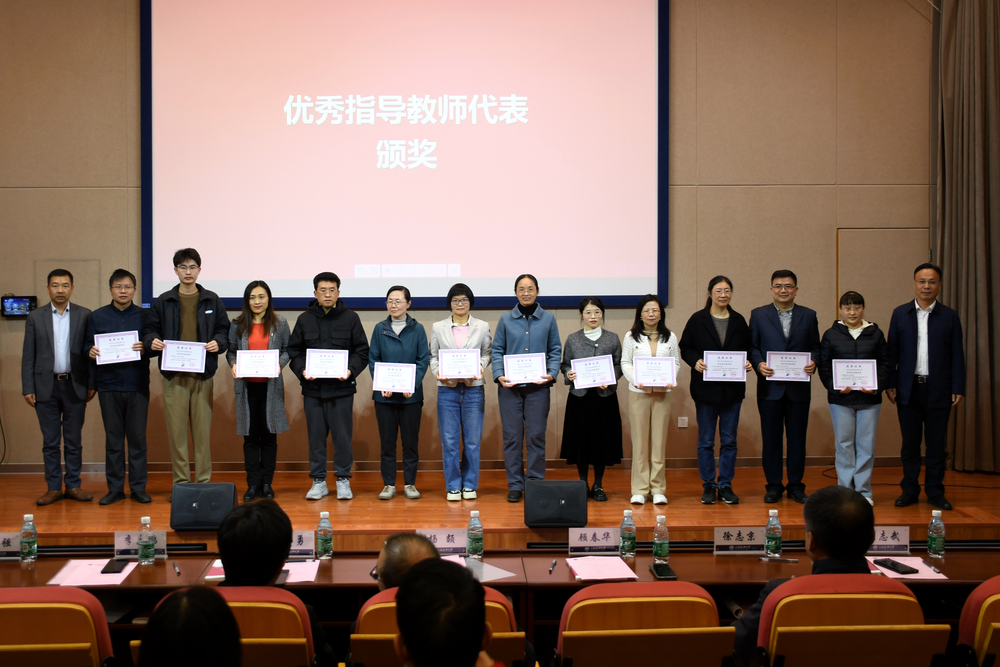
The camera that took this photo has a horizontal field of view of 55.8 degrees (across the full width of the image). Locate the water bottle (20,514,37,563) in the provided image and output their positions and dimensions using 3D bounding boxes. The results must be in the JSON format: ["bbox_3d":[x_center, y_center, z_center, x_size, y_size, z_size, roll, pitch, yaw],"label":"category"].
[{"bbox_3d":[-1.841,0.799,3.692,0.062,0.177,0.062,0,1,-1],"label":"water bottle"}]

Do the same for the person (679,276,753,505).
[{"bbox_3d":[1.574,0.404,6.900,0.540,1.643,0.370,0,0,6],"label":"person"}]

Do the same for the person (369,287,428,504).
[{"bbox_3d":[-0.750,0.442,6.980,0.450,1.563,0.360,0,1,-2],"label":"person"}]

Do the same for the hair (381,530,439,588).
[{"bbox_3d":[-0.275,0.700,2.900,0.190,0.180,0.165,0,1,44],"label":"hair"}]

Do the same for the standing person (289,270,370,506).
[{"bbox_3d":[-1.271,0.384,6.972,0.550,1.664,0.370,0,1,-2],"label":"standing person"}]

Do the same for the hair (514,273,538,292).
[{"bbox_3d":[0.195,-0.365,6.970,0.175,0.165,0.190,0,0,0],"label":"hair"}]

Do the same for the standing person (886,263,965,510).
[{"bbox_3d":[2.996,0.370,6.650,0.540,1.711,0.330,0,1,12],"label":"standing person"}]

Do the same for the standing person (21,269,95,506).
[{"bbox_3d":[-3.234,0.378,6.900,0.500,1.694,0.310,0,1,-14],"label":"standing person"}]

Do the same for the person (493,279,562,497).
[{"bbox_3d":[0.188,0.391,6.950,0.510,1.652,0.370,0,0,0],"label":"person"}]

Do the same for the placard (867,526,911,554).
[{"bbox_3d":[1.520,0.819,3.739,0.205,0.109,0.060,0,1,-1],"label":"placard"}]

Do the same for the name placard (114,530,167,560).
[{"bbox_3d":[-1.392,0.819,3.660,0.203,0.104,0.050,0,1,0],"label":"name placard"}]

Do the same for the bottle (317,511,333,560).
[{"bbox_3d":[-0.666,0.766,3.600,0.059,0.174,0.059,0,0,0],"label":"bottle"}]

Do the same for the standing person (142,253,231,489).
[{"bbox_3d":[-2.306,0.296,6.980,0.610,1.845,0.370,0,0,-7],"label":"standing person"}]

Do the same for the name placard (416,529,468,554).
[{"bbox_3d":[-0.223,0.809,3.660,0.203,0.102,0.050,0,1,0],"label":"name placard"}]

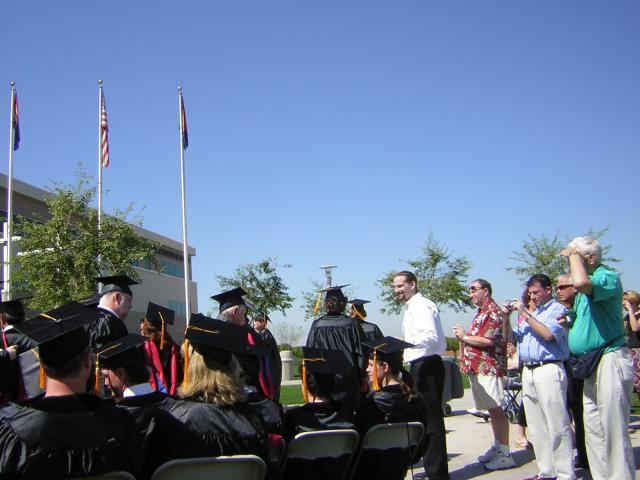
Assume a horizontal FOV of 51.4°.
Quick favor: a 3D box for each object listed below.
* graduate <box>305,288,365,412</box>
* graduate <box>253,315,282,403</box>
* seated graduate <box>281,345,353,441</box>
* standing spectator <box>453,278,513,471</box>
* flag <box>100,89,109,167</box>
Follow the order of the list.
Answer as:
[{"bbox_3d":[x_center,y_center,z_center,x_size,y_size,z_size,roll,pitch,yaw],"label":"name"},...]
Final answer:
[{"bbox_3d":[0.149,1.221,5.376,0.520,1.710,0.380,-2,-9,-5],"label":"graduate"},{"bbox_3d":[-0.854,2.054,10.619,0.420,1.770,0.550,3,-11,-35],"label":"graduate"},{"bbox_3d":[0.015,1.225,3.608,0.550,1.250,0.800,-2,-10,-7],"label":"seated graduate"},{"bbox_3d":[1.559,1.263,6.299,0.540,1.760,0.500,-3,-10,-1],"label":"standing spectator"},{"bbox_3d":[-6.637,-3.465,20.500,0.300,2.400,0.300,-3,-10,0],"label":"flag"}]

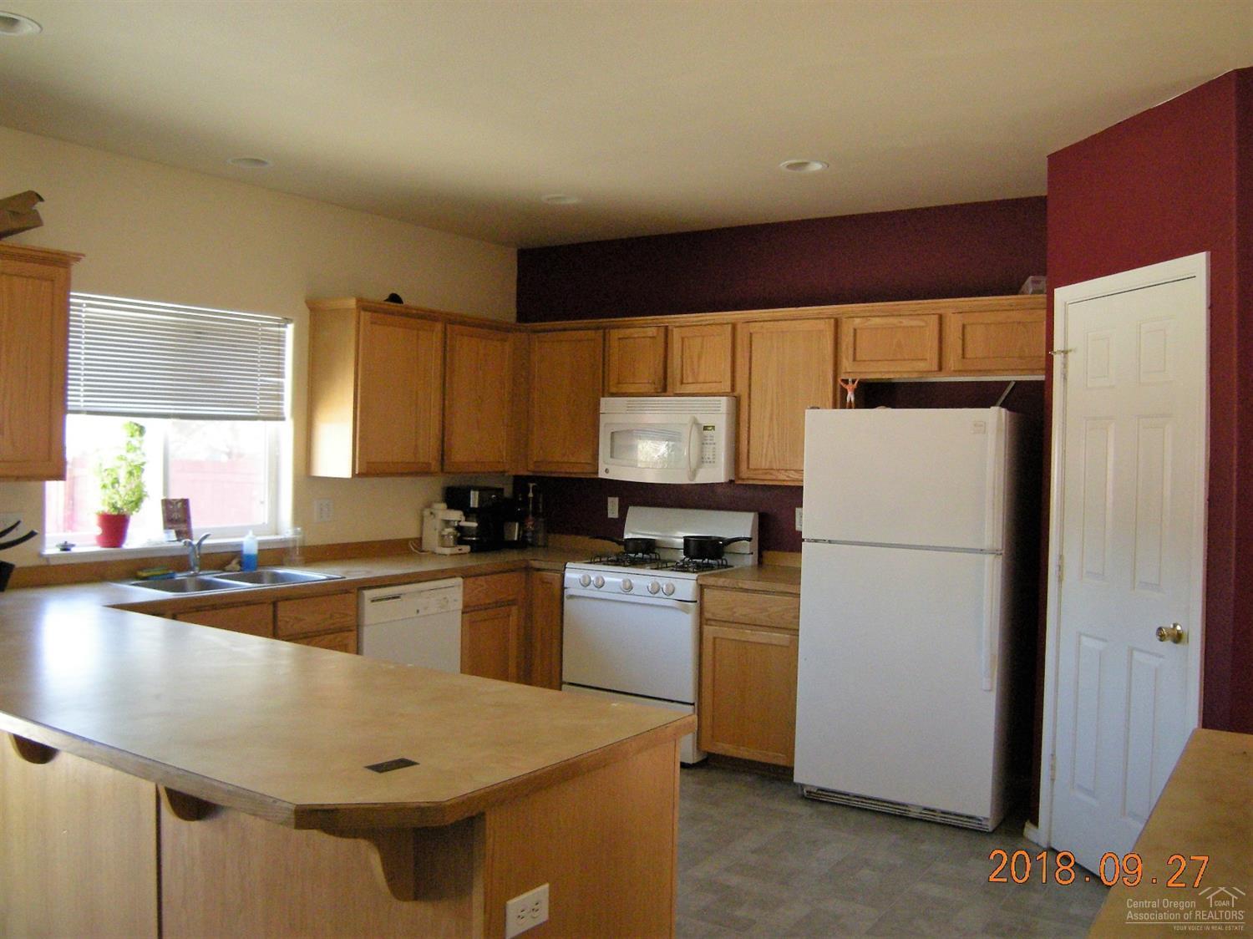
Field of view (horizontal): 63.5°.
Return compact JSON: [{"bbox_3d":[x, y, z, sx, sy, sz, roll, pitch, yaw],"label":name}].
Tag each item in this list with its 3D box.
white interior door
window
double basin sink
[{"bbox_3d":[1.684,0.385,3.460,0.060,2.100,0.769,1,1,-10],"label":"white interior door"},{"bbox_3d":[-1.924,-0.189,4.318,0.110,1.000,1.100,2,1,34],"label":"window"},{"bbox_3d":[-1.652,0.544,4.155,0.538,0.190,0.825,2,2,34],"label":"double basin sink"}]

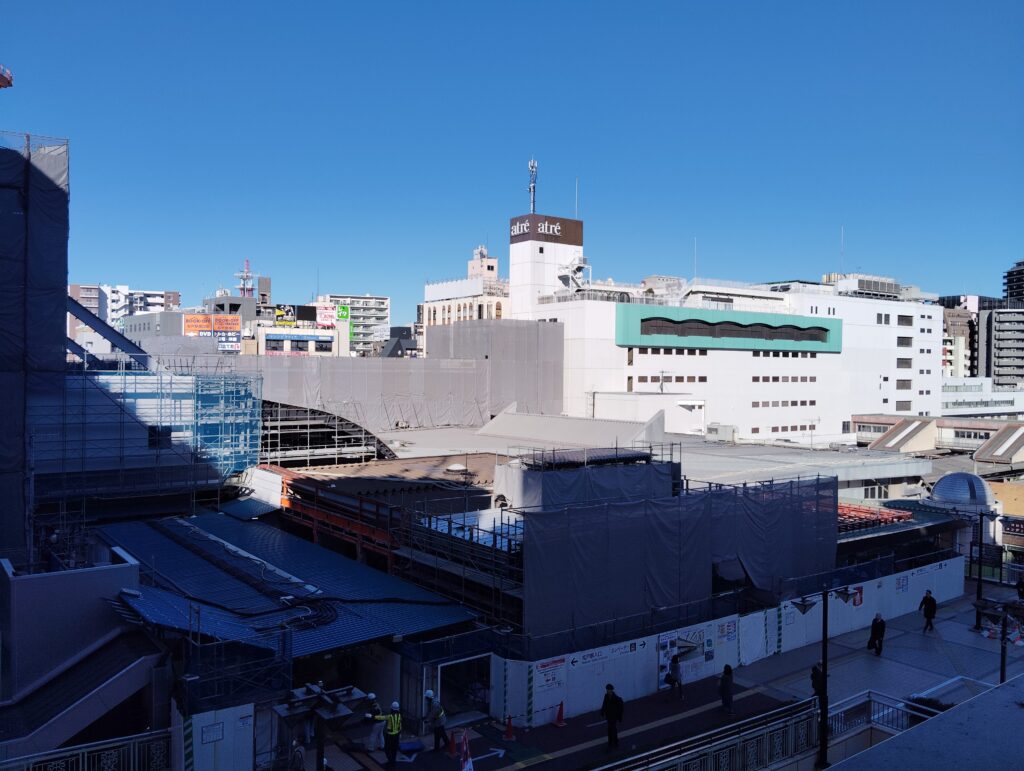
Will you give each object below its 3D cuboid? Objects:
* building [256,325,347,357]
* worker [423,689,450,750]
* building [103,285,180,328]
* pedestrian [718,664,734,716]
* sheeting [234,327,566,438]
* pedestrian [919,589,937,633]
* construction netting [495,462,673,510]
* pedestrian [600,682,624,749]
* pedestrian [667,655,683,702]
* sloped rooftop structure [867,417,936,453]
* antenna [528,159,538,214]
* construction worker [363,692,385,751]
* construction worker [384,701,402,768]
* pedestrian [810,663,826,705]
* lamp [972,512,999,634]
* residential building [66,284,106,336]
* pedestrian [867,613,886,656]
[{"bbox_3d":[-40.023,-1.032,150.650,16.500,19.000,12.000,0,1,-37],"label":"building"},{"bbox_3d":[-2.136,9.490,23.464,0.620,1.740,0.520,0,1,-12],"label":"worker"},{"bbox_3d":[-120.899,-11.380,270.605,22.000,38.000,13.000,0,1,-16],"label":"building"},{"bbox_3d":[6.787,9.616,26.247,0.460,1.570,0.400,1,1,-6],"label":"pedestrian"},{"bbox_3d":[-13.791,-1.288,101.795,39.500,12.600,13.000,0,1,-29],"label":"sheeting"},{"bbox_3d":[17.754,9.634,35.332,0.600,1.740,0.400,1,1,37],"label":"pedestrian"},{"bbox_3d":[3.210,4.373,36.091,7.410,2.000,3.230,0,1,-36],"label":"construction netting"},{"bbox_3d":[2.932,9.698,24.134,0.600,1.800,0.380,1,1,20],"label":"pedestrian"},{"bbox_3d":[5.369,9.600,27.237,0.450,1.530,0.480,0,1,-34],"label":"pedestrian"},{"bbox_3d":[60.749,7.642,128.730,11.470,4.450,5.210,0,1,-33],"label":"sloped rooftop structure"},{"bbox_3d":[3.321,-30.115,127.004,1.500,8.900,1.500,0,1,-34],"label":"antenna"},{"bbox_3d":[-3.906,9.718,23.935,0.550,1.670,0.500,0,1,-6],"label":"construction worker"},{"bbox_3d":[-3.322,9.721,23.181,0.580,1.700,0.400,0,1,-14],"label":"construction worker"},{"bbox_3d":[9.673,9.585,26.093,0.480,1.700,0.500,0,1,-28],"label":"pedestrian"},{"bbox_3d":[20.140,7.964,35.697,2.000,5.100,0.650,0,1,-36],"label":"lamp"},{"bbox_3d":[-129.741,-10.927,251.717,12.000,38.000,11.000,0,1,-13],"label":"residential building"},{"bbox_3d":[13.982,9.538,31.776,0.550,1.660,0.420,1,1,27],"label":"pedestrian"}]

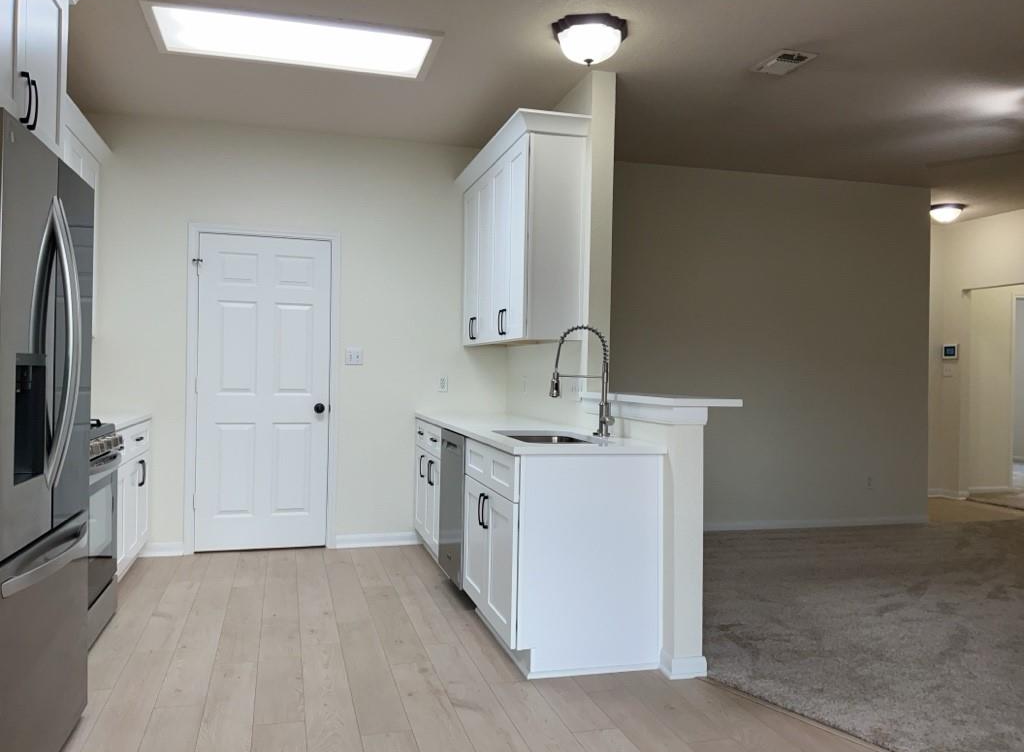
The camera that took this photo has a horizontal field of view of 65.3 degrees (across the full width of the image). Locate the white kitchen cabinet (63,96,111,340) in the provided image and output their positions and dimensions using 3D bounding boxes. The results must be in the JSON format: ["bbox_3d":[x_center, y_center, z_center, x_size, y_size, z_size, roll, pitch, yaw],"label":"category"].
[{"bbox_3d":[-2.503,-0.810,4.316,0.385,1.170,1.160,1,0,-16],"label":"white kitchen cabinet"}]

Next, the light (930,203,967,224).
[{"bbox_3d":[3.983,-1.469,7.324,0.335,0.152,0.335,1,0,9],"label":"light"}]

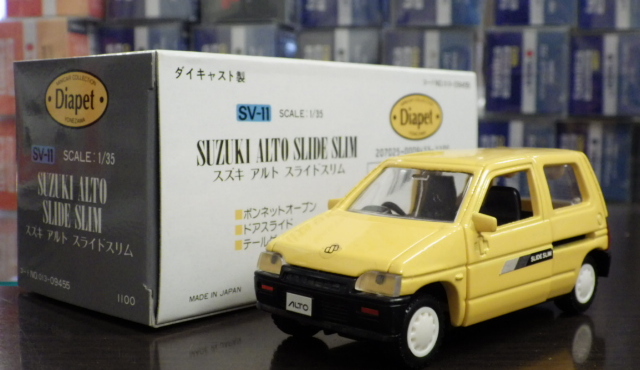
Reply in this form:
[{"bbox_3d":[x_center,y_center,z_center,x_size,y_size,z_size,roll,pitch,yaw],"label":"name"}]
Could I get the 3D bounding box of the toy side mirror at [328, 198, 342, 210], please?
[{"bbox_3d":[0.004,0.005,0.221,0.005,0.004,0.002,6,8,44],"label":"toy side mirror"}]

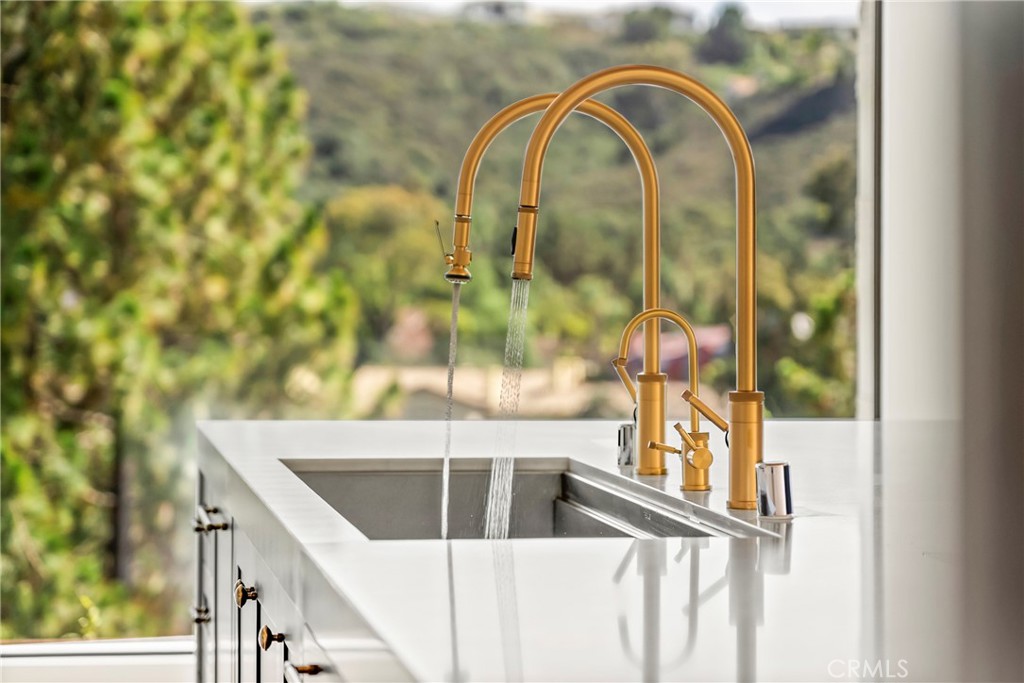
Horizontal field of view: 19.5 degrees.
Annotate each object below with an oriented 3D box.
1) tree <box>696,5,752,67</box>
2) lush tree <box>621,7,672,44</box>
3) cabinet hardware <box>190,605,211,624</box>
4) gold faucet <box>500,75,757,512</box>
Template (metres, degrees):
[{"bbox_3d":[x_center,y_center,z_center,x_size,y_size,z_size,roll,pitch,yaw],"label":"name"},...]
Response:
[{"bbox_3d":[28.458,-41.046,400.000,7.232,7.901,6.870,0,1,0],"label":"tree"},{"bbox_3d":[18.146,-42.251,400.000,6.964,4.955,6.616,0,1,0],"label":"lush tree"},{"bbox_3d":[-0.591,0.523,5.686,0.031,0.014,0.190,0,1,-8],"label":"cabinet hardware"},{"bbox_3d":[0.163,-0.072,3.885,0.339,0.575,0.056,0,1,-8],"label":"gold faucet"}]

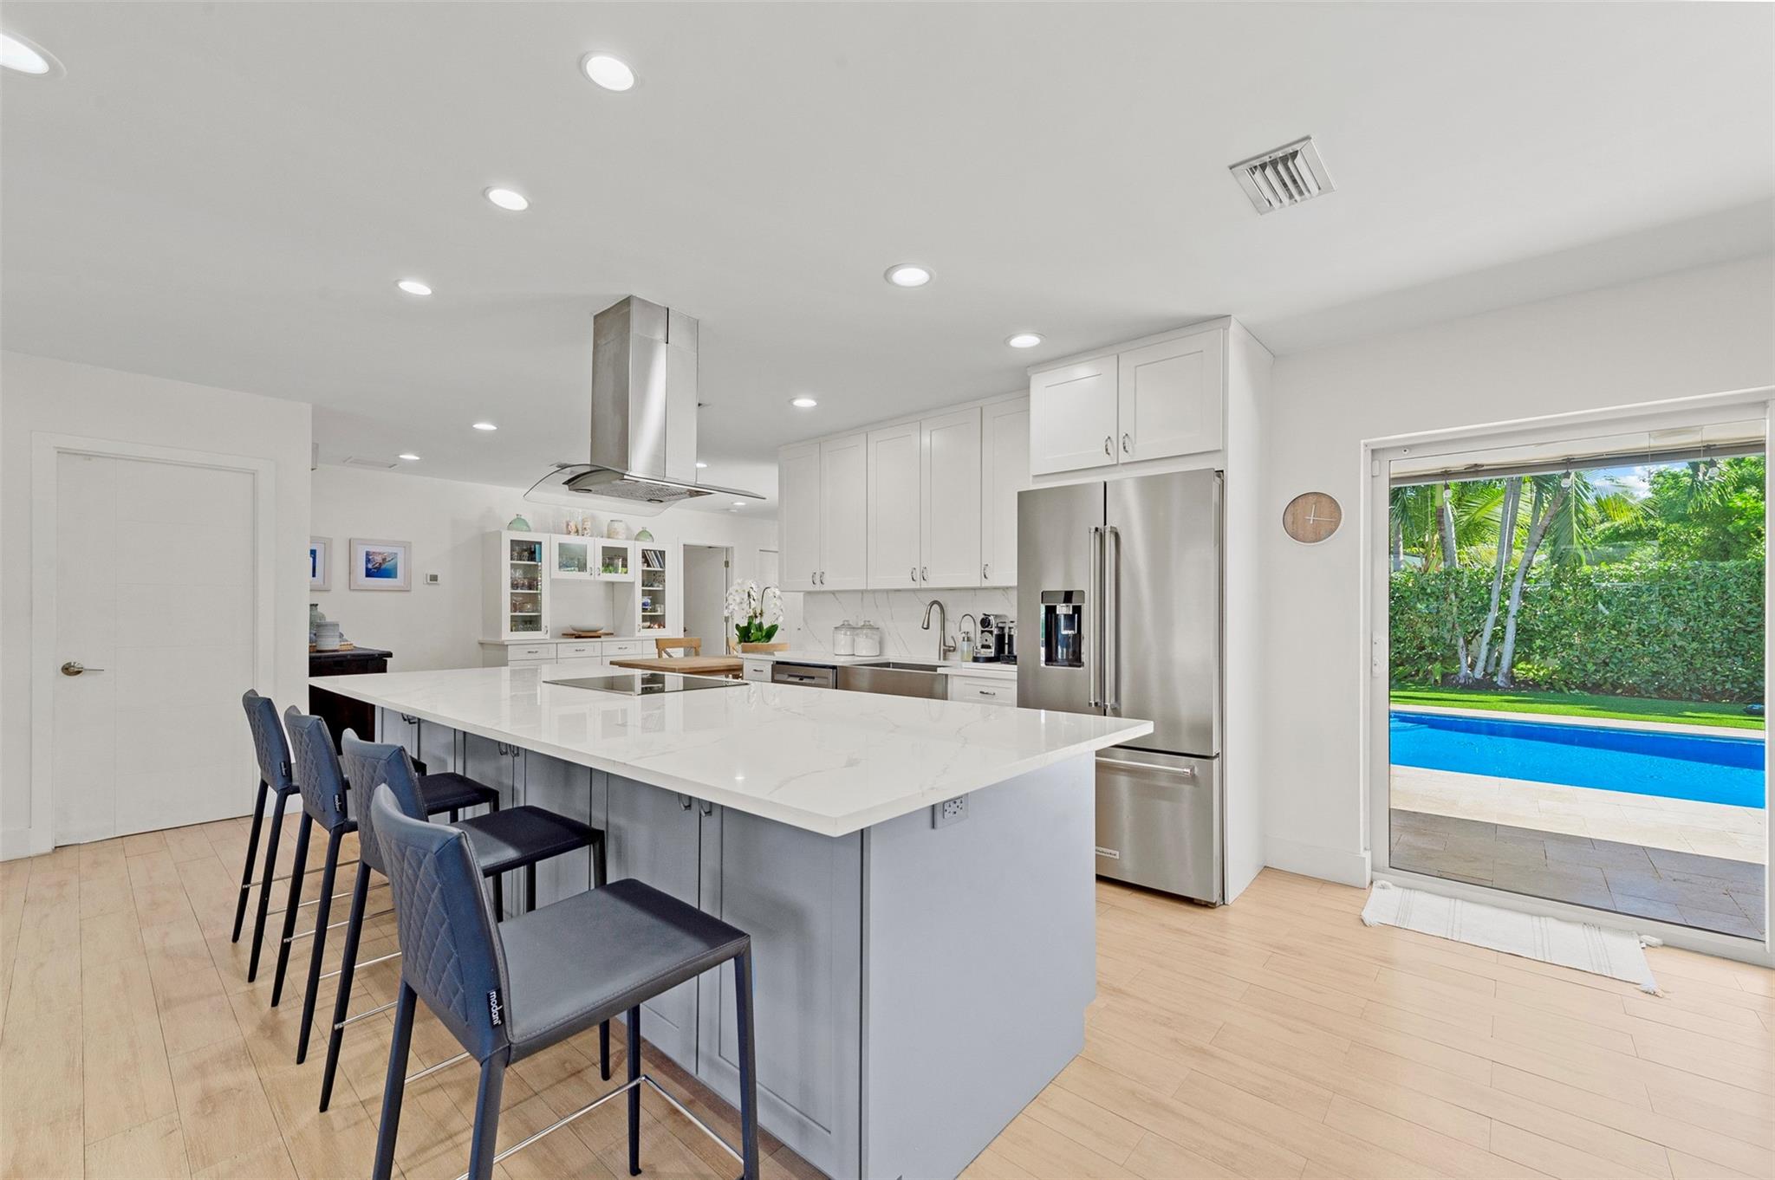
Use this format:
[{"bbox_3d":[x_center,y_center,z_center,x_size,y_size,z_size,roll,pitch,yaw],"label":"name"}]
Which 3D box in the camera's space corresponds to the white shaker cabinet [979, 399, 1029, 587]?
[{"bbox_3d":[0.819,-0.548,4.001,0.440,1.059,0.320,-1,-2,40],"label":"white shaker cabinet"}]

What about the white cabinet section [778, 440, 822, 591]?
[{"bbox_3d":[-0.650,-0.526,5.075,0.464,1.076,0.030,-1,-2,41],"label":"white cabinet section"}]

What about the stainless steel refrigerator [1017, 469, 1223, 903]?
[{"bbox_3d":[1.183,0.410,3.291,0.899,1.778,0.732,-1,-2,41],"label":"stainless steel refrigerator"}]

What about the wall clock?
[{"bbox_3d":[1.972,-0.336,3.208,0.237,0.237,0.040,-1,-2,40],"label":"wall clock"}]

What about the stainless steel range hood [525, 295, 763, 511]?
[{"bbox_3d":[-1.021,-0.764,2.916,0.860,0.789,0.660,-1,-2,40],"label":"stainless steel range hood"}]

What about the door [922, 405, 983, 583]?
[{"bbox_3d":[0.378,-0.536,4.167,0.455,1.054,0.030,-1,-2,41],"label":"door"}]

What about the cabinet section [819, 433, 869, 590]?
[{"bbox_3d":[-0.303,-0.529,4.769,0.462,1.068,0.030,-1,-2,41],"label":"cabinet section"}]

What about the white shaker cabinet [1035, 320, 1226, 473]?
[{"bbox_3d":[1.265,-0.845,3.400,0.936,0.560,0.610,-1,-2,41],"label":"white shaker cabinet"}]

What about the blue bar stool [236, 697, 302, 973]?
[{"bbox_3d":[-2.102,0.841,2.620,0.435,0.942,0.525,-1,-2,40],"label":"blue bar stool"}]

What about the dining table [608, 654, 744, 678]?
[{"bbox_3d":[-1.300,0.992,6.181,0.960,0.750,1.920,-1,-2,41],"label":"dining table"}]

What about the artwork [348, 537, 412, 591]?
[{"bbox_3d":[-4.686,-0.223,6.390,0.030,0.470,0.468,-1,-2,40],"label":"artwork"}]

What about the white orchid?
[{"bbox_3d":[-0.976,0.162,5.030,0.360,0.490,0.330,-1,-2,41],"label":"white orchid"}]

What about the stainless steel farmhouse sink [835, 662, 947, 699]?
[{"bbox_3d":[0.154,0.587,4.207,0.847,0.250,0.510,-1,-2,40],"label":"stainless steel farmhouse sink"}]

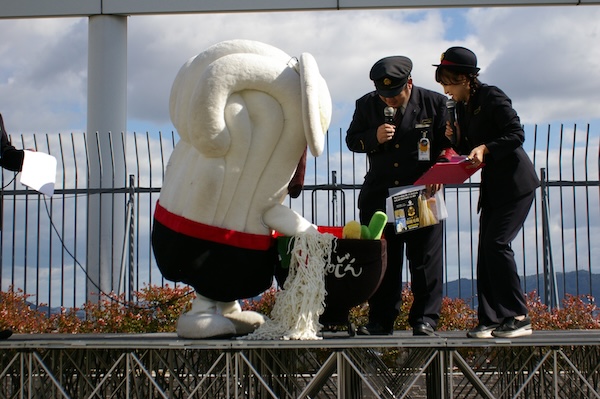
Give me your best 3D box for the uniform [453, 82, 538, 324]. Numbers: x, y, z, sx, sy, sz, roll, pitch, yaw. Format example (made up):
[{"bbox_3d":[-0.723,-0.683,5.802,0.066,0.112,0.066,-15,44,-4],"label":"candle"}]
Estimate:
[{"bbox_3d":[1.104,0.028,5.600,0.450,1.310,0.420,3,-7,-28],"label":"uniform"}]

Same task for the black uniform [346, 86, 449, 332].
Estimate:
[{"bbox_3d":[0.600,0.059,6.150,0.600,1.480,0.400,-2,-6,12],"label":"black uniform"}]

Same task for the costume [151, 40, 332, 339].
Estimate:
[{"bbox_3d":[-0.348,-0.051,6.050,1.020,1.760,0.920,1,-6,-16],"label":"costume"}]

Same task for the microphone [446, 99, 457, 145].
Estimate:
[{"bbox_3d":[0.849,-0.437,5.600,0.050,0.250,0.050,-4,-3,0],"label":"microphone"}]

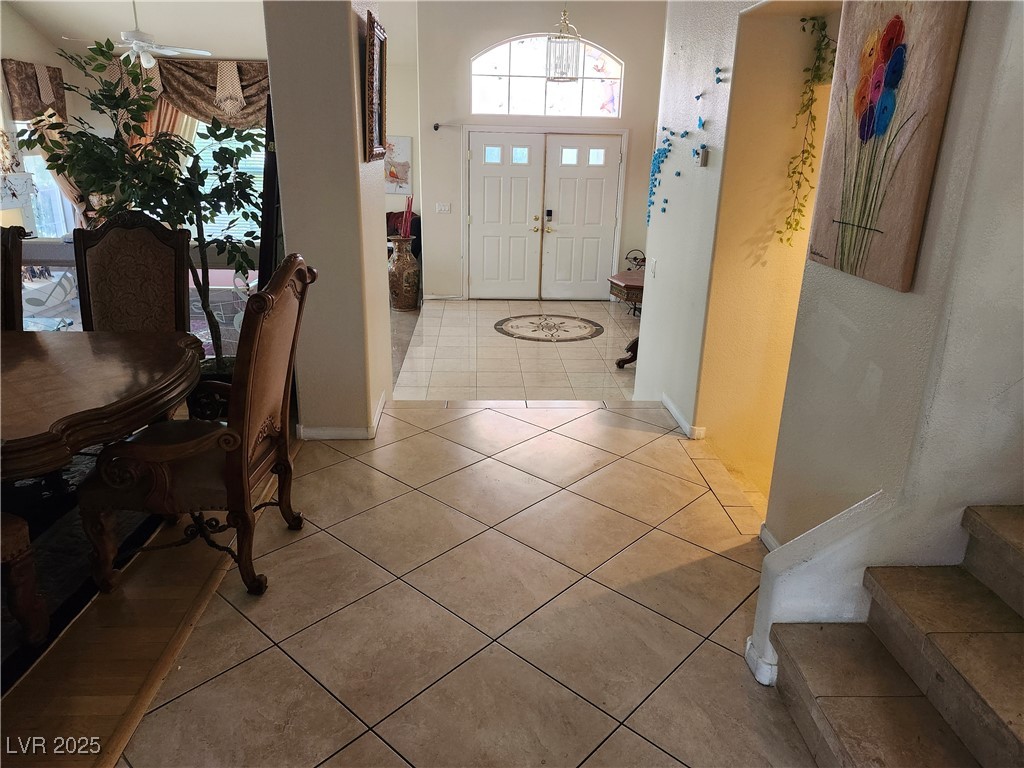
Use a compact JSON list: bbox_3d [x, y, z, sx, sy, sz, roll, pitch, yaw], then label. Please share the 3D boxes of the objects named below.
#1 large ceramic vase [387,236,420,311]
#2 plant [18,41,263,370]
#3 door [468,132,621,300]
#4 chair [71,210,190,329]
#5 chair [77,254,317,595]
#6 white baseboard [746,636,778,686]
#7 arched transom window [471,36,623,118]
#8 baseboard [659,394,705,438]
[{"bbox_3d":[-1.283,-1.296,8.017,0.400,0.860,0.400,0,19,-3],"label":"large ceramic vase"},{"bbox_3d":[-2.053,-0.819,3.875,1.230,2.070,1.050,0,19,-3],"label":"plant"},{"bbox_3d":[0.389,-2.048,8.484,1.850,2.040,0.080,0,19,-3],"label":"door"},{"bbox_3d":[-2.009,-0.249,3.545,0.620,1.210,0.740,0,19,-3],"label":"chair"},{"bbox_3d":[-1.138,0.119,2.518,0.780,1.220,0.630,2,19,1],"label":"chair"},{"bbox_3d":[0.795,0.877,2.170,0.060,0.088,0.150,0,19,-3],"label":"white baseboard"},{"bbox_3d":[0.415,-3.589,7.962,1.790,0.875,0.080,0,19,-3],"label":"arched transom window"},{"bbox_3d":[1.052,0.183,4.209,0.090,0.080,0.625,0,19,-3],"label":"baseboard"}]

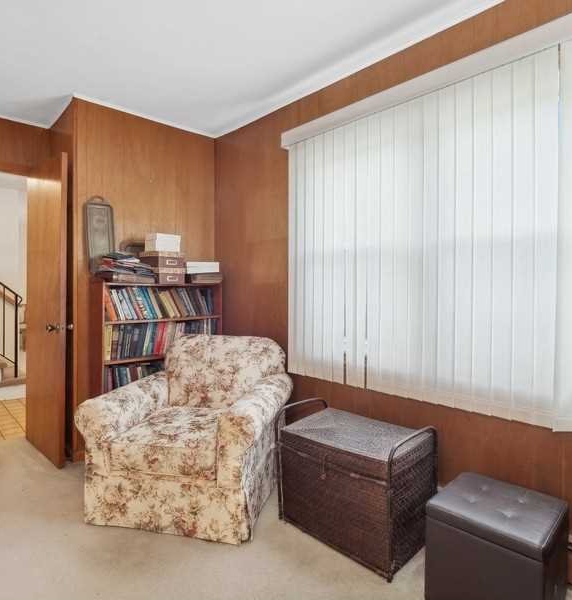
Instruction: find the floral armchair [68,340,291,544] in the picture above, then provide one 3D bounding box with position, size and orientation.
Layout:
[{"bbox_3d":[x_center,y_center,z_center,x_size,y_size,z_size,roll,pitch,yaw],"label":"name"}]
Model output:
[{"bbox_3d":[-0.508,0.671,2.163,0.915,0.870,0.860,0,1,11],"label":"floral armchair"}]

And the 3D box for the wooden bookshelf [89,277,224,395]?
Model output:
[{"bbox_3d":[-0.914,0.487,2.703,0.862,1.215,0.280,-1,2,-43],"label":"wooden bookshelf"}]

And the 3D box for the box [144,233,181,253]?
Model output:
[{"bbox_3d":[-0.901,-0.396,2.711,0.175,0.140,0.190,1,2,44],"label":"box"}]

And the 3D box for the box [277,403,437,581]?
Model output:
[{"bbox_3d":[0.337,0.834,1.815,0.610,0.565,0.410,1,2,44],"label":"box"}]

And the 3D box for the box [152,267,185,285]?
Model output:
[{"bbox_3d":[-0.906,-0.170,2.725,0.290,0.112,0.200,1,2,44],"label":"box"}]

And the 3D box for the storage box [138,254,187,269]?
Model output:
[{"bbox_3d":[-0.906,-0.275,2.723,0.290,0.103,0.200,1,2,44],"label":"storage box"}]

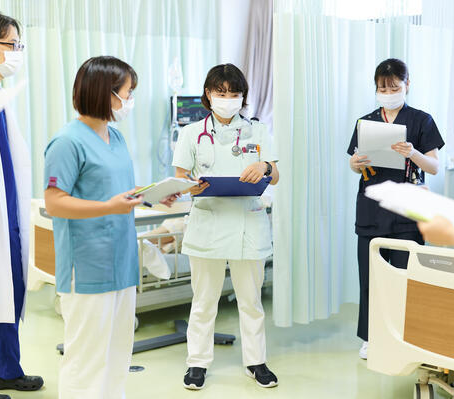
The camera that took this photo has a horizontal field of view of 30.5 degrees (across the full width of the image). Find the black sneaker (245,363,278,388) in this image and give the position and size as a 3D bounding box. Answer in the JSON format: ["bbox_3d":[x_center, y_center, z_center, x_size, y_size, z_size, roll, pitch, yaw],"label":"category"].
[{"bbox_3d":[0.156,0.846,4.141,0.098,0.100,0.255,-4,7,-30],"label":"black sneaker"}]

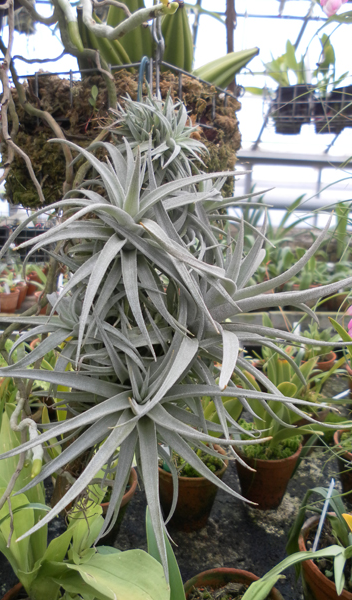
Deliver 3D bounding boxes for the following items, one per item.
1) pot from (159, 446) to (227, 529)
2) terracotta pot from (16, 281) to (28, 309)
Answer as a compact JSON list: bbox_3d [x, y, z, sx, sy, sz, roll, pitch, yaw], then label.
[{"bbox_3d":[0.027,0.369,0.948,0.145,0.127,0.145,1,10,0],"label":"pot"},{"bbox_3d":[-0.919,-0.020,2.750,0.157,0.128,0.157,1,10,0],"label":"terracotta pot"}]

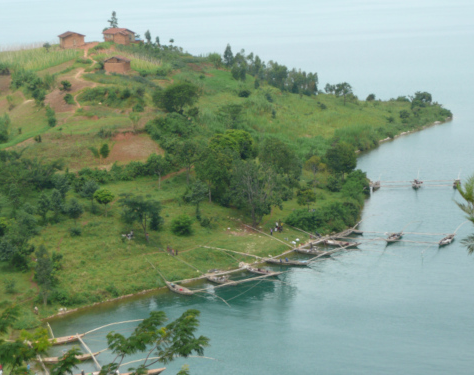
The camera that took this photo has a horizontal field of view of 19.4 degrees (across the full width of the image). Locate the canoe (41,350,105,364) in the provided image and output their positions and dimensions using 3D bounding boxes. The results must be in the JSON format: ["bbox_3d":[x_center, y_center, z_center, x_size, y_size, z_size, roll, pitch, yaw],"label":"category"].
[{"bbox_3d":[-26.884,27.871,228.000,10.800,1.100,1.200,-2,10,-14],"label":"canoe"}]

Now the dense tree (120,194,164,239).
[{"bbox_3d":[-19.970,6.340,293.000,9.200,9.400,8.500,-1,9,0],"label":"dense tree"}]

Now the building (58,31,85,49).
[{"bbox_3d":[-50.965,-45.484,427.000,7.000,4.800,7.200,-3,10,-17],"label":"building"}]

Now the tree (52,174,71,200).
[{"bbox_3d":[-38.980,0.000,308.000,4.500,5.800,4.400,-1,9,0],"label":"tree"}]

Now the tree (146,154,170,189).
[{"bbox_3d":[-18.860,-3.800,329.000,5.700,7.900,5.500,-1,9,0],"label":"tree"}]

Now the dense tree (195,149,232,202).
[{"bbox_3d":[-5.695,-2.908,336.000,8.460,12.560,8.210,0,9,0],"label":"dense tree"}]

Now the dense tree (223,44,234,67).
[{"bbox_3d":[-2.760,-42.680,450.000,3.400,7.200,3.400,-1,9,0],"label":"dense tree"}]

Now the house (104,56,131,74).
[{"bbox_3d":[-34.214,-34.873,397.000,6.200,4.700,5.600,2,10,14],"label":"house"}]

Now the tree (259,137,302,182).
[{"bbox_3d":[10.980,-6.560,350.000,10.400,11.800,10.000,-1,9,0],"label":"tree"}]

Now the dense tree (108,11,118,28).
[{"bbox_3d":[-37.380,-49.290,418.000,3.200,8.000,3.200,-1,9,0],"label":"dense tree"}]

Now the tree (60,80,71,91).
[{"bbox_3d":[-46.752,-27.806,378.000,3.170,2.620,3.170,0,9,0],"label":"tree"}]

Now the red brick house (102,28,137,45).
[{"bbox_3d":[-34.490,-44.340,408.000,7.600,4.500,6.400,5,10,33],"label":"red brick house"}]

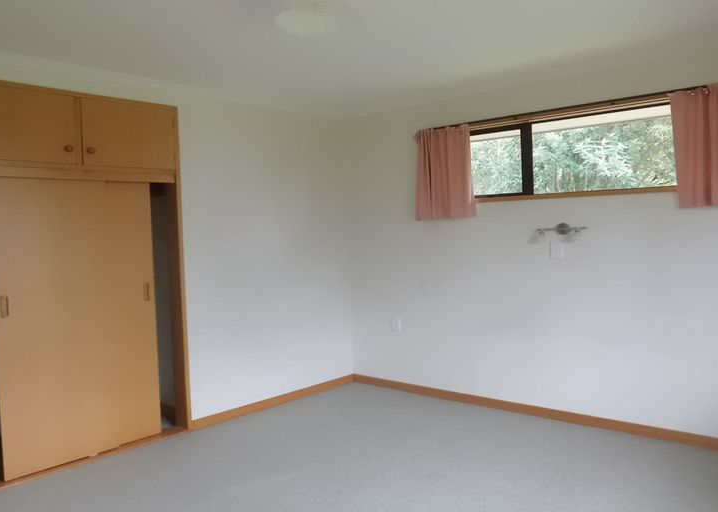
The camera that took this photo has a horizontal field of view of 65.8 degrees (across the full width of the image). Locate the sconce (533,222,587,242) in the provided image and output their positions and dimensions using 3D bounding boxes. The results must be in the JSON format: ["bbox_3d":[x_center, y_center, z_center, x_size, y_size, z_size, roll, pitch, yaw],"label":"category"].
[{"bbox_3d":[1.343,-0.160,3.688,0.330,0.115,0.100,1,3,38],"label":"sconce"}]

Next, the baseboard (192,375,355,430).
[{"bbox_3d":[-0.589,1.131,4.369,0.022,0.078,1.573,1,4,45],"label":"baseboard"}]

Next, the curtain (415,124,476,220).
[{"bbox_3d":[0.654,-0.627,4.190,0.465,0.670,0.100,1,3,38],"label":"curtain"}]

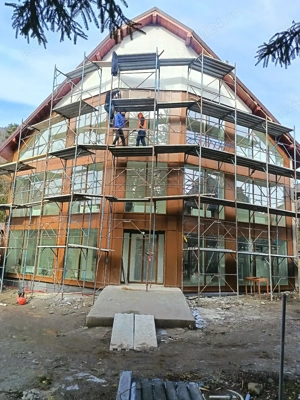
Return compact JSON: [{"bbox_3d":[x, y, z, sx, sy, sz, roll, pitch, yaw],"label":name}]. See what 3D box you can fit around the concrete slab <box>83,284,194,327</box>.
[{"bbox_3d":[-0.249,3.654,10.647,3.100,0.270,4.216,2,-3,0],"label":"concrete slab"}]

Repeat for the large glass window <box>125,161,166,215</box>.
[{"bbox_3d":[-0.144,-0.565,13.765,1.878,2.396,0.120,2,-10,2],"label":"large glass window"}]

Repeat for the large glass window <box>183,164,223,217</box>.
[{"bbox_3d":[2.642,-0.318,14.490,2.390,2.396,0.120,8,-12,-26],"label":"large glass window"}]

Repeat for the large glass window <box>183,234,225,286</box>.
[{"bbox_3d":[2.556,2.777,13.940,2.369,2.355,0.120,8,-12,-26],"label":"large glass window"}]

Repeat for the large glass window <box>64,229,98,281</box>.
[{"bbox_3d":[-3.220,2.583,14.164,1.868,2.355,0.120,-4,-12,31],"label":"large glass window"}]

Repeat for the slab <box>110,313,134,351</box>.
[{"bbox_3d":[-0.696,3.431,7.885,0.540,0.110,1.521,2,6,-3],"label":"slab"}]

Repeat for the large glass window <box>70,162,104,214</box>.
[{"bbox_3d":[-3.088,-0.507,14.730,1.921,2.396,0.120,-4,-12,31],"label":"large glass window"}]

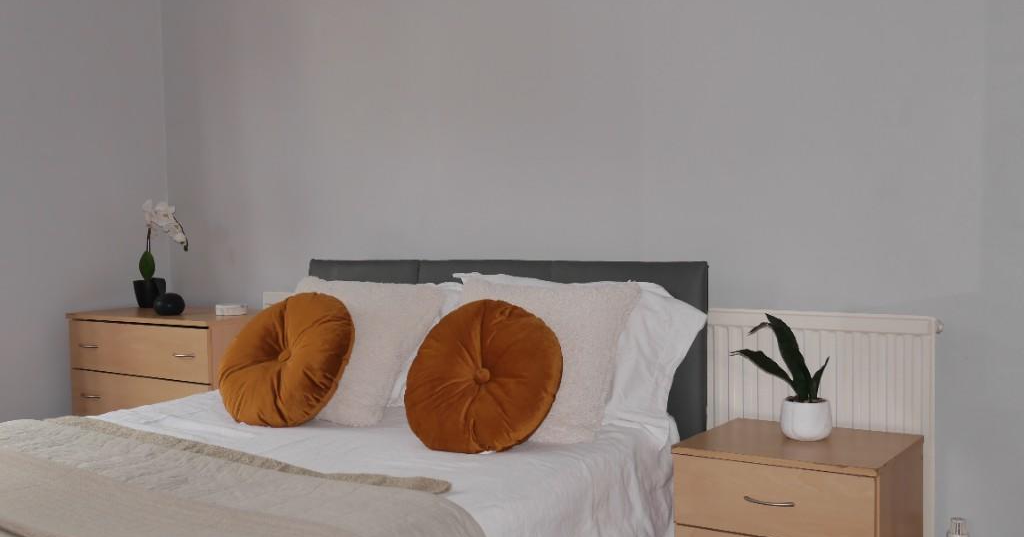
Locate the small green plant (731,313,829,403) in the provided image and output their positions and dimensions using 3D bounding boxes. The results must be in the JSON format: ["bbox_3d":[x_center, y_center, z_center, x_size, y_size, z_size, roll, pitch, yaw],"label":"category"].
[{"bbox_3d":[0.624,0.209,2.624,0.221,0.209,0.130,0,3,15],"label":"small green plant"}]

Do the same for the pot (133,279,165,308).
[{"bbox_3d":[-1.315,0.092,4.071,0.117,0.099,0.117,-1,3,0],"label":"pot"}]

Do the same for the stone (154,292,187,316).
[{"bbox_3d":[-1.134,0.118,3.724,0.104,0.075,0.101,1,4,36],"label":"stone"}]

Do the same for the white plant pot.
[{"bbox_3d":[0.685,0.349,2.616,0.119,0.084,0.119,-1,3,0],"label":"white plant pot"}]

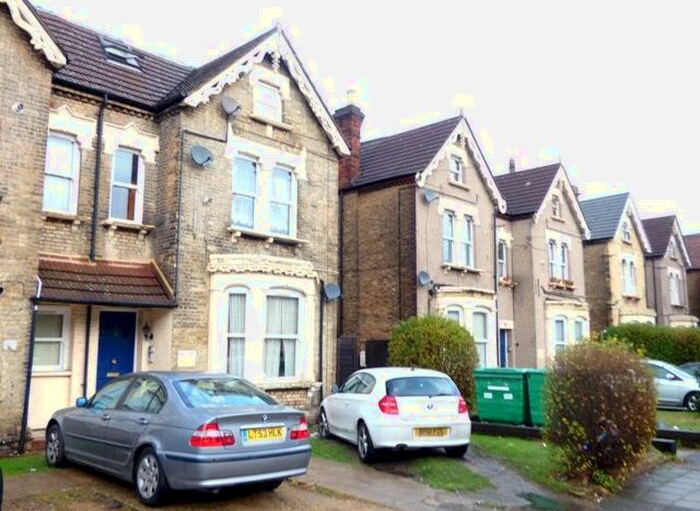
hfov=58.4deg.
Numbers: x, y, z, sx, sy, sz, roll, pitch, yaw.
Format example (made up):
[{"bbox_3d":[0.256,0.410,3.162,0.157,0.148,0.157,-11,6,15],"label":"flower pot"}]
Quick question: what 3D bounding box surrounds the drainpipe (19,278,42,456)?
[{"bbox_3d":[-5.296,1.820,10.416,0.120,2.800,0.120,-8,-11,44],"label":"drainpipe"}]

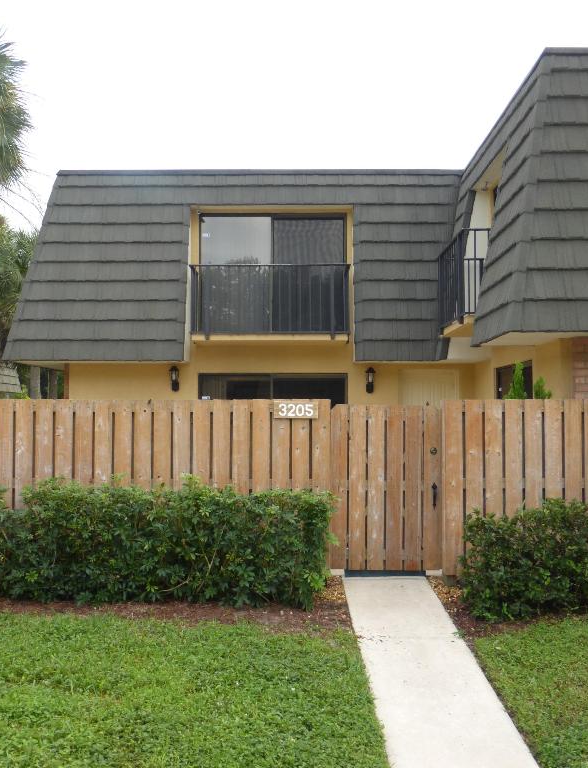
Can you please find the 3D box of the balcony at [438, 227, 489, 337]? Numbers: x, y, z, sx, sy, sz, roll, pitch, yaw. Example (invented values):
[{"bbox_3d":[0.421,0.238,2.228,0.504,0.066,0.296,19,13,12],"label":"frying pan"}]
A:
[{"bbox_3d":[2.430,-1.320,9.551,0.700,1.120,1.600,0,-2,1],"label":"balcony"}]

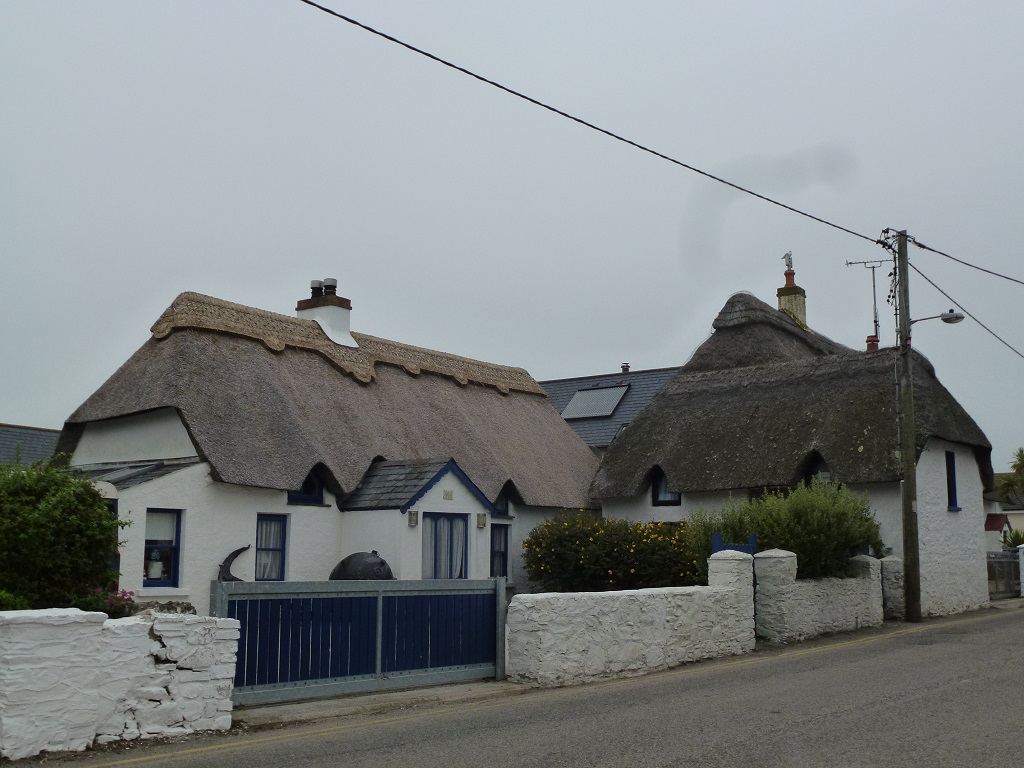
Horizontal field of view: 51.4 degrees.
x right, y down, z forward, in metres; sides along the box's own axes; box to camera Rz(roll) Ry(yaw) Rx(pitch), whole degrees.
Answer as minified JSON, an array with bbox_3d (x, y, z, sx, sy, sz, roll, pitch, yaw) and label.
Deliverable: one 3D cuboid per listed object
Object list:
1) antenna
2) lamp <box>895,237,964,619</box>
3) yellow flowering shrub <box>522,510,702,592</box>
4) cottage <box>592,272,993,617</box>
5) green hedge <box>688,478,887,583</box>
[{"bbox_3d":[8.470,-2.019,25.166,1.150,1.925,0.400,-3,-8,18],"label":"antenna"},{"bbox_3d":[7.839,0.763,20.343,1.250,7.400,0.330,-7,-11,42],"label":"lamp"},{"bbox_3d":[1.384,2.716,14.404,2.400,1.900,1.400,6,-10,-38],"label":"yellow flowering shrub"},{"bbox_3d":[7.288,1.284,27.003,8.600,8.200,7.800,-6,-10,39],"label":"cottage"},{"bbox_3d":[4.904,3.101,19.183,2.000,2.450,3.700,-6,-10,38],"label":"green hedge"}]

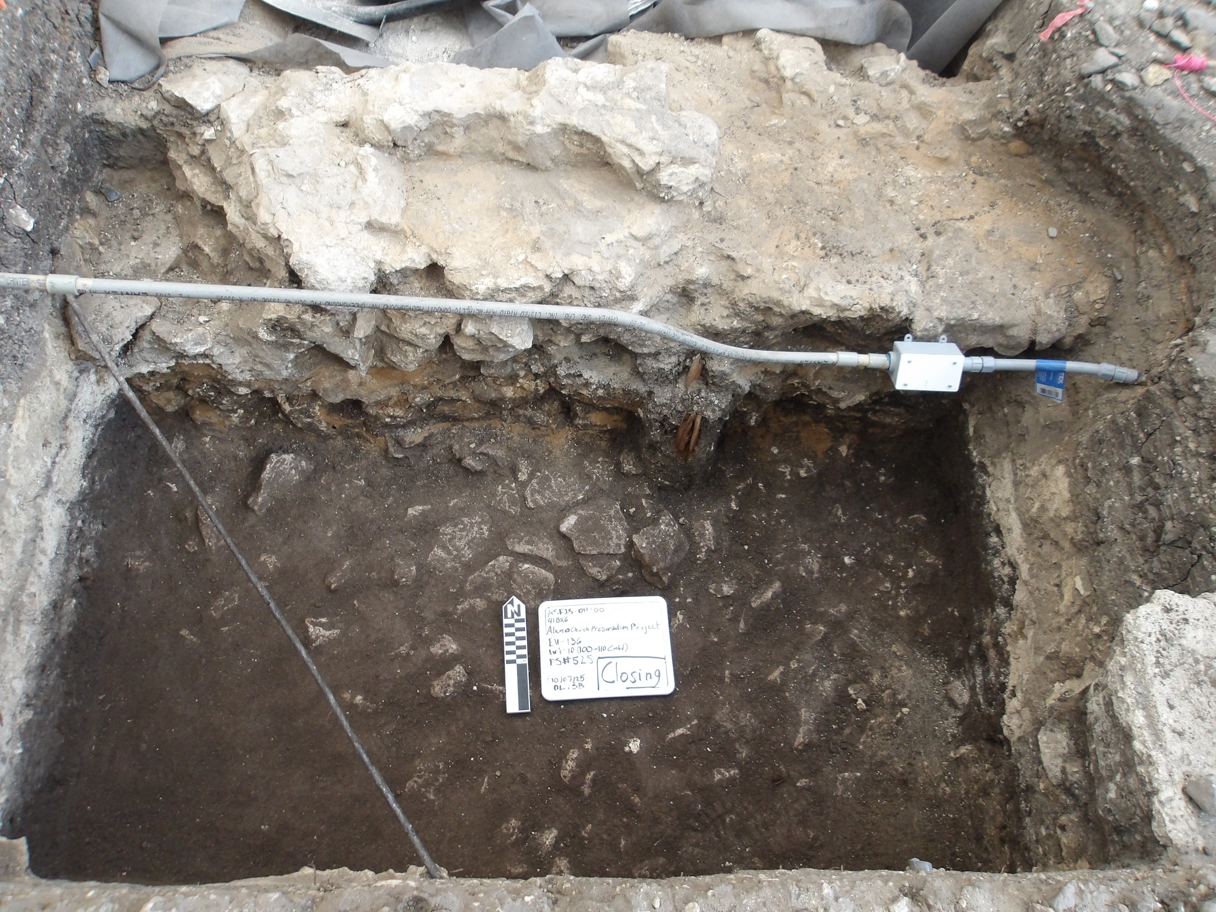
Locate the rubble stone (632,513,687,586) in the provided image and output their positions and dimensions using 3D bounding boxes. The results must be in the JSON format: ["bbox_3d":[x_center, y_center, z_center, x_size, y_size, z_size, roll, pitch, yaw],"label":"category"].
[{"bbox_3d":[0.127,0.225,2.192,0.115,0.100,0.131,-36,72,-17],"label":"rubble stone"}]

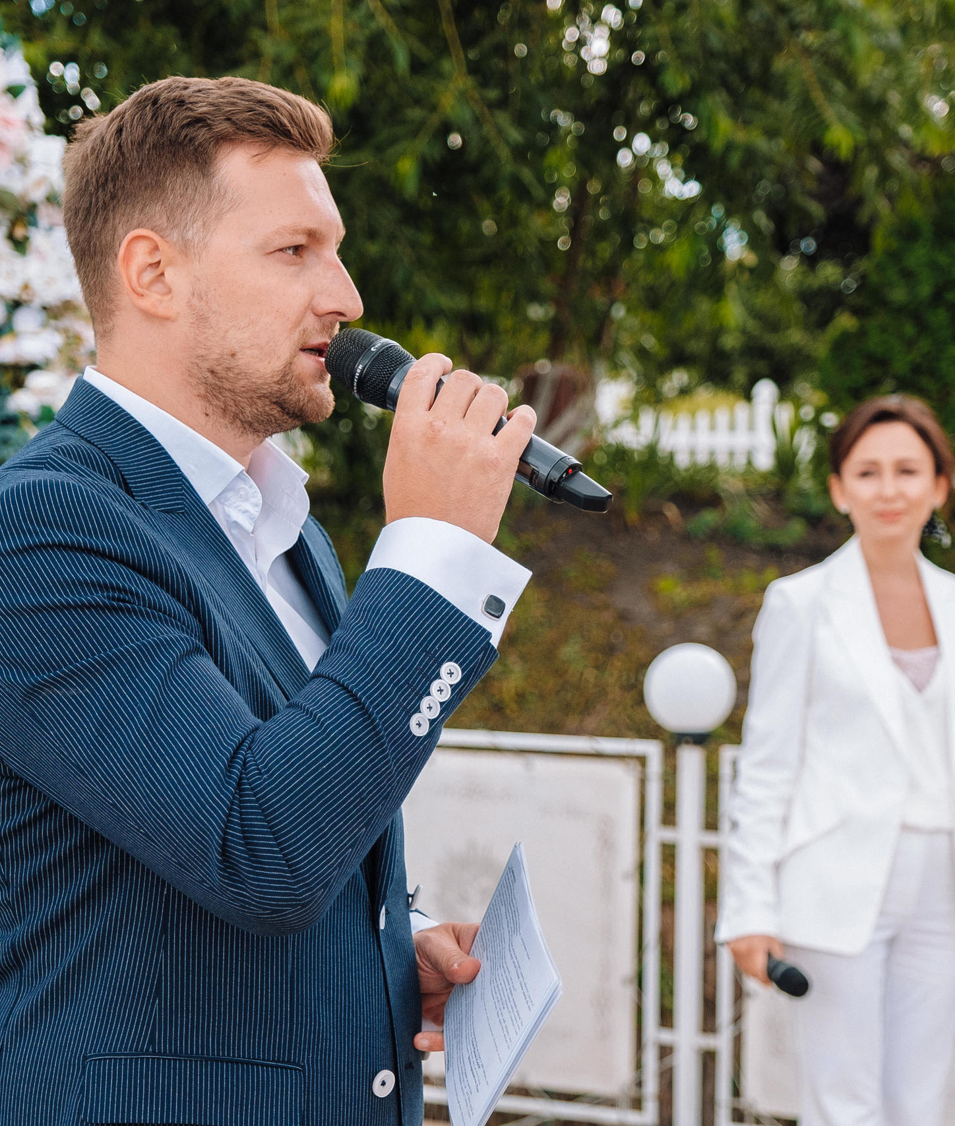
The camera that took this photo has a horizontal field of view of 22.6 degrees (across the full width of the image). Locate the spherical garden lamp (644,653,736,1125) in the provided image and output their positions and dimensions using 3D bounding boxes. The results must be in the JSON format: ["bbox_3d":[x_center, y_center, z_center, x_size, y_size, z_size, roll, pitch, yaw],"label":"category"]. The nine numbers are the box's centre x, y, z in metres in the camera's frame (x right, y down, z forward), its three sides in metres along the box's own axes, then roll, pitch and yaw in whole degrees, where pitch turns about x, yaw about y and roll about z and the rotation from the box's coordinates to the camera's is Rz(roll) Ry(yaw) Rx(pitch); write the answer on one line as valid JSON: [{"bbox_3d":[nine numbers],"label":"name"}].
[{"bbox_3d":[0.458,0.751,5.198,0.200,1.157,0.200,0,2,0],"label":"spherical garden lamp"}]

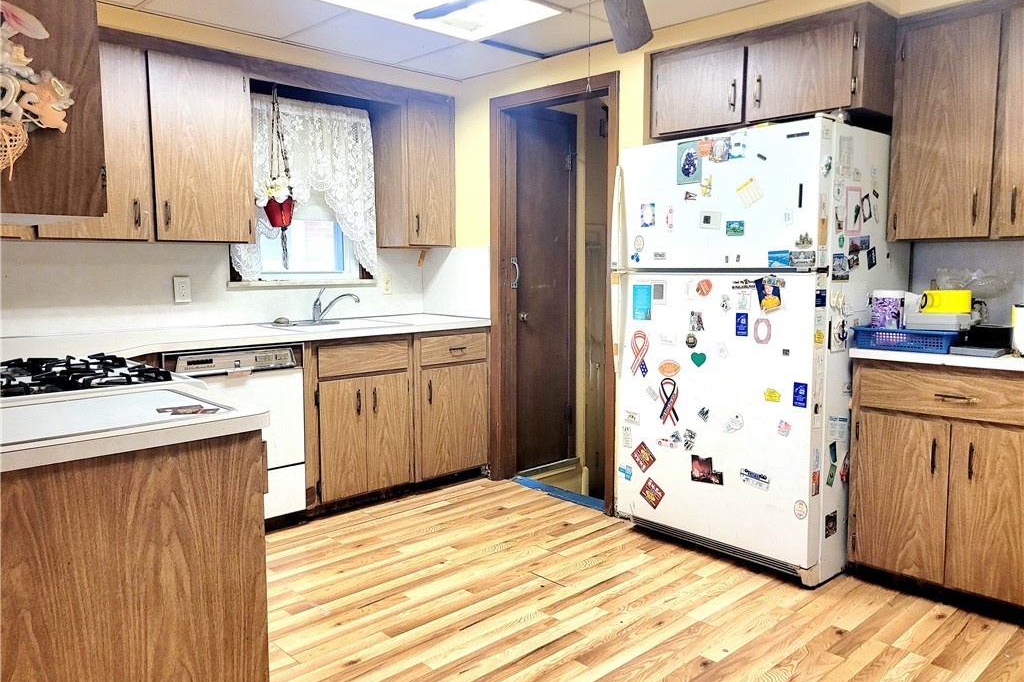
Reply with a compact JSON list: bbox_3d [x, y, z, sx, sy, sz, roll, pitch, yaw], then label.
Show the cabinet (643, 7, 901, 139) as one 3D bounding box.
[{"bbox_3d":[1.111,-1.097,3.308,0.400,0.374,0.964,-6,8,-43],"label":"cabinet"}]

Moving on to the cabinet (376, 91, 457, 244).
[{"bbox_3d":[-0.550,-0.957,4.406,0.327,0.842,0.315,-6,8,-43],"label":"cabinet"}]

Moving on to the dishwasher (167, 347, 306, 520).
[{"bbox_3d":[-1.373,0.404,3.522,0.612,0.787,0.600,-6,8,-43],"label":"dishwasher"}]

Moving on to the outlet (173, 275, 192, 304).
[{"bbox_3d":[-1.580,-0.245,3.697,0.070,0.114,0.010,-6,8,-43],"label":"outlet"}]

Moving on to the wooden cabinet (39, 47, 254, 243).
[{"bbox_3d":[-1.630,-0.846,3.375,0.889,0.827,0.318,-6,8,-43],"label":"wooden cabinet"}]

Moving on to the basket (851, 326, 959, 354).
[{"bbox_3d":[1.461,-0.012,2.821,0.245,0.074,0.365,-6,8,-43],"label":"basket"}]

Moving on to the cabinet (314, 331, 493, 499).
[{"bbox_3d":[-0.735,0.344,4.144,1.125,0.811,0.620,-6,8,-43],"label":"cabinet"}]

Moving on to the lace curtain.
[{"bbox_3d":[-1.084,-0.785,4.059,0.840,0.935,0.060,-6,8,-43],"label":"lace curtain"}]

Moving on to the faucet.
[{"bbox_3d":[-0.927,-0.183,4.009,0.270,0.180,0.060,1,6,11],"label":"faucet"}]

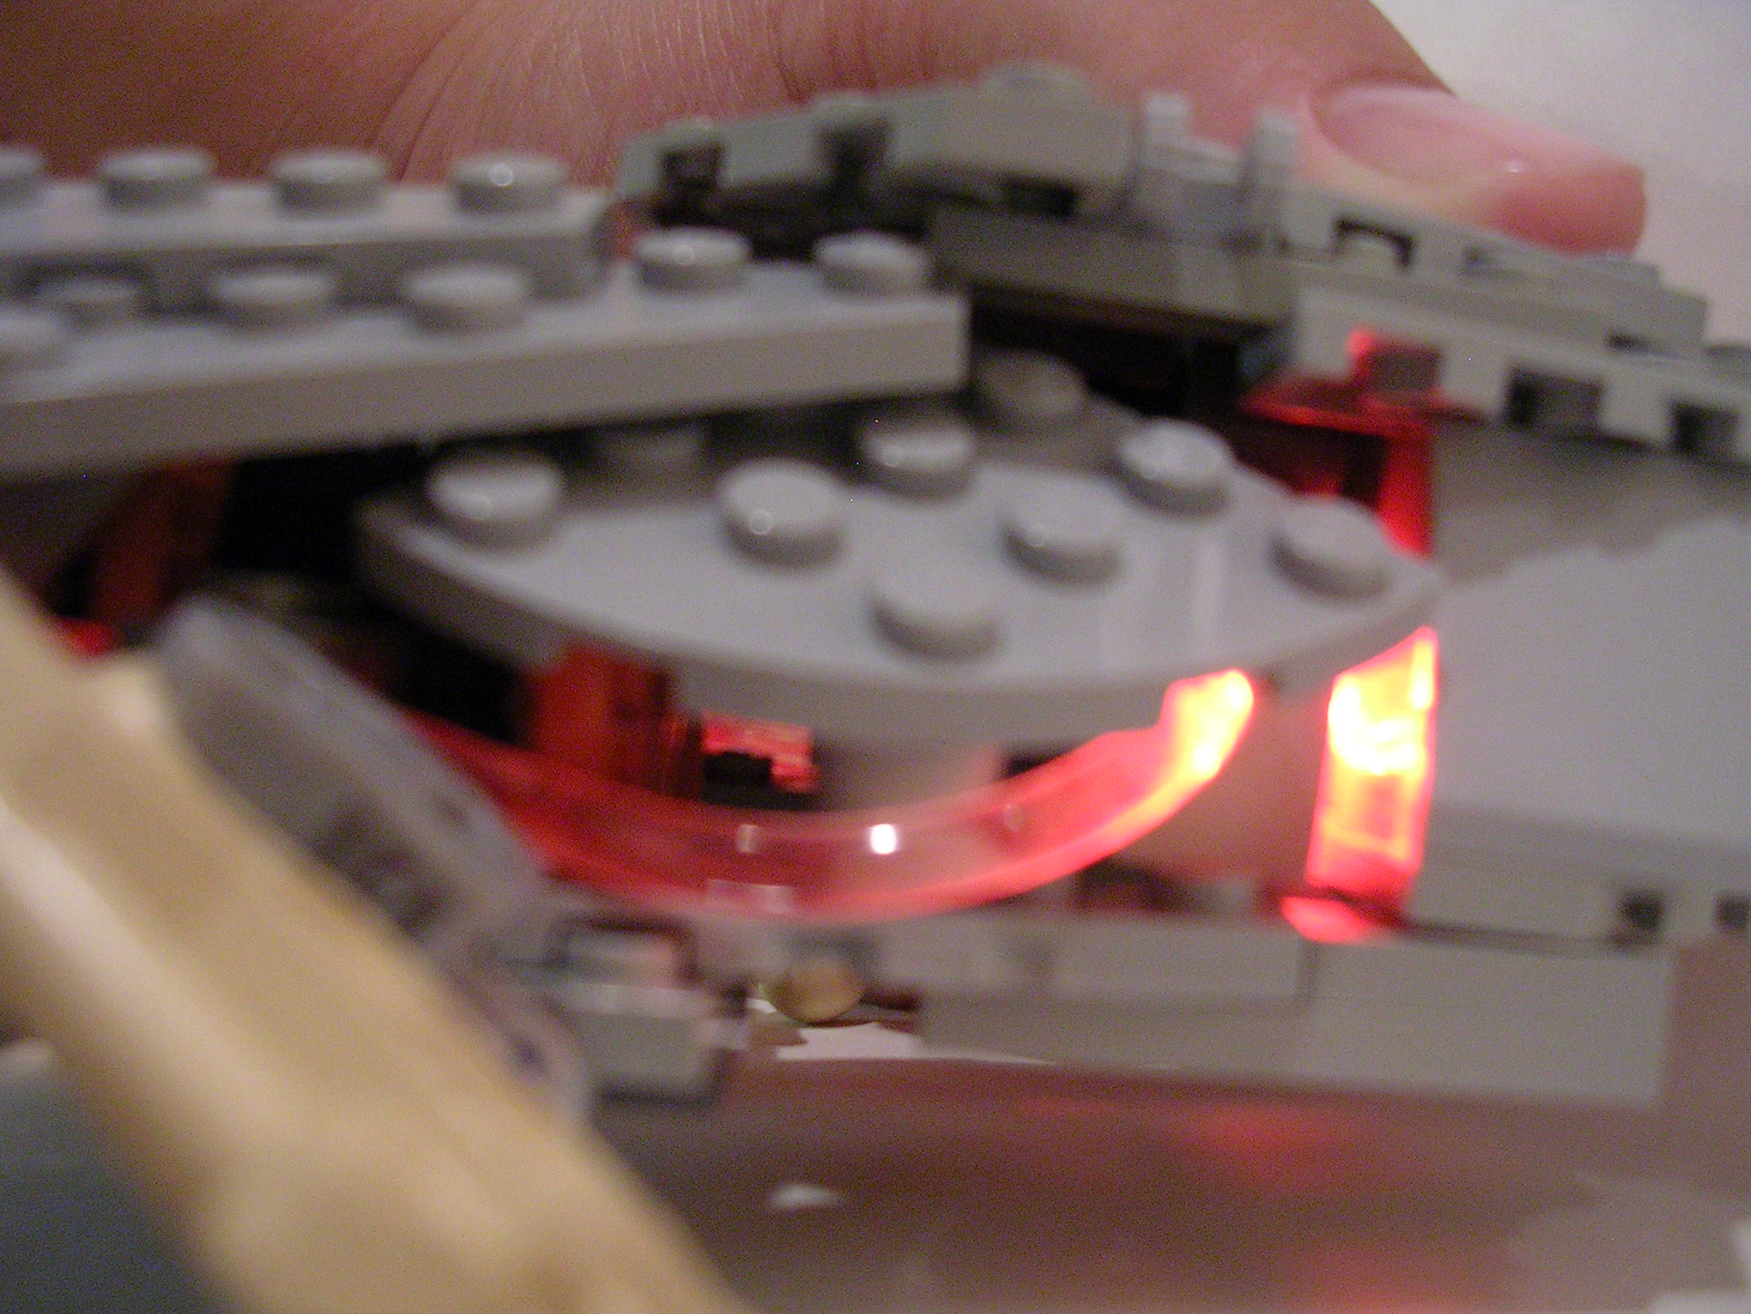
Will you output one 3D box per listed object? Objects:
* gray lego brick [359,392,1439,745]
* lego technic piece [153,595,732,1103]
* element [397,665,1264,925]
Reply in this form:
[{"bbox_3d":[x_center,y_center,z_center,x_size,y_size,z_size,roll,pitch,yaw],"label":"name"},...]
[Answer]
[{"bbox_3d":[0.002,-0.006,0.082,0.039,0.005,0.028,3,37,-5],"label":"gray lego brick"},{"bbox_3d":[-0.015,0.006,0.064,0.008,0.008,0.019,-24,40,-35],"label":"lego technic piece"},{"bbox_3d":[-0.002,0.005,0.073,0.032,0.005,0.009,2,29,-3],"label":"element"}]

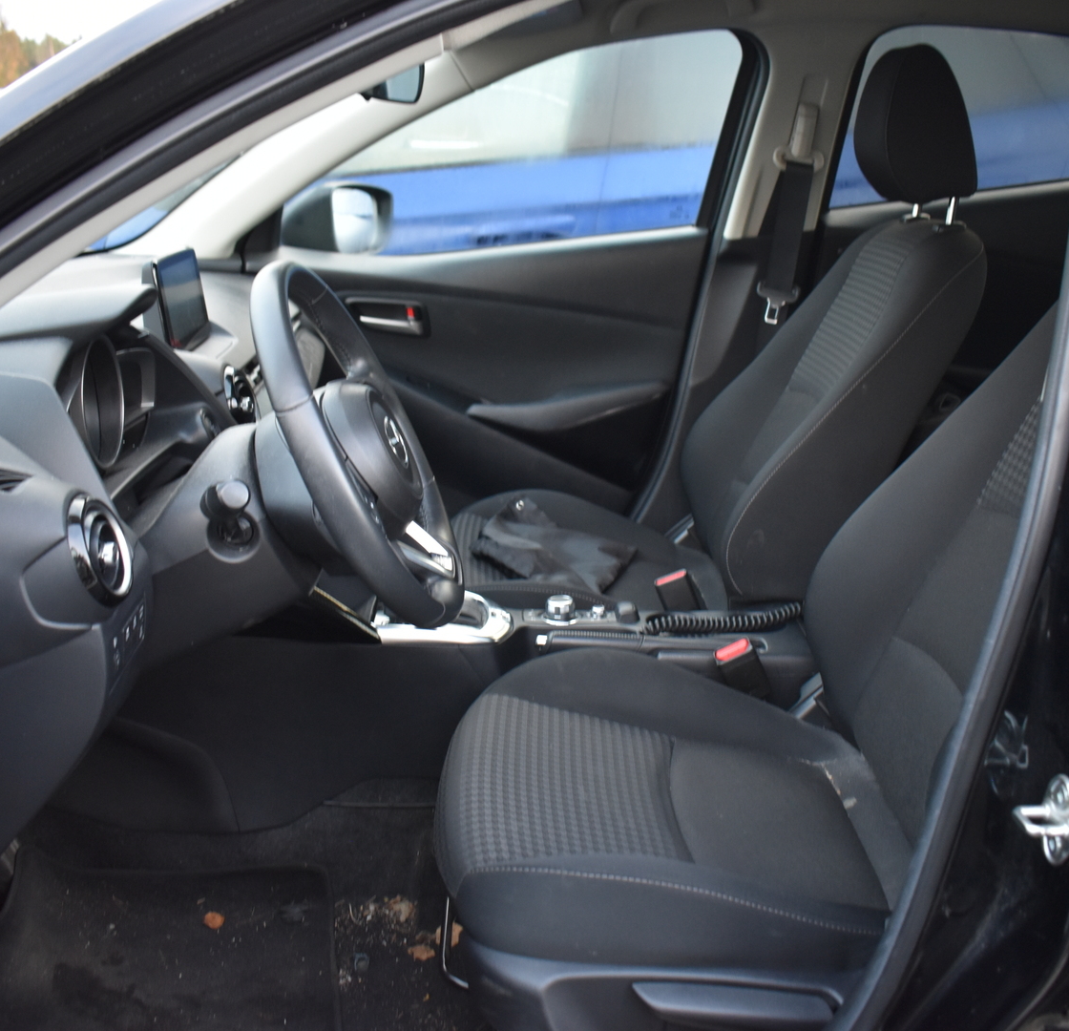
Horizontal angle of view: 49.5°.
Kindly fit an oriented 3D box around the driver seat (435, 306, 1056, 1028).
[{"bbox_3d":[0.300,0.016,1.134,0.790,0.950,0.520,0,19,0],"label":"driver seat"}]

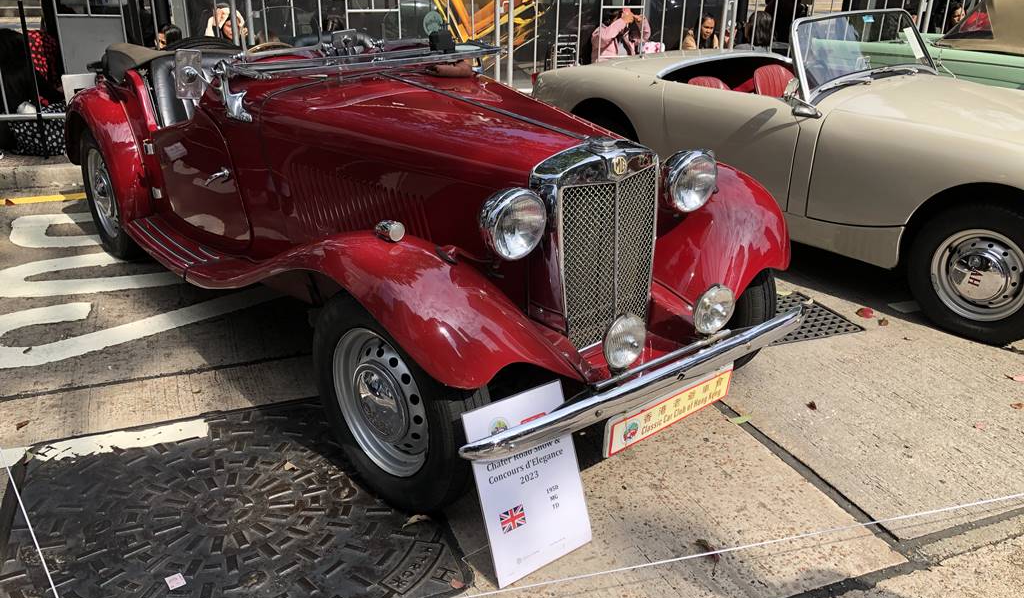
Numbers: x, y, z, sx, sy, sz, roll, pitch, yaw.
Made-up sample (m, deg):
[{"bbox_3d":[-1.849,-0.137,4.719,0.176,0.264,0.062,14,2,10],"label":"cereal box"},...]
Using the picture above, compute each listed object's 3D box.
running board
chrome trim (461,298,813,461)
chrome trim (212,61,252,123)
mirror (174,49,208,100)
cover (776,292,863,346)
[{"bbox_3d":[-1.394,-0.222,3.431,0.220,0.068,0.650,-17,30,-36],"label":"running board"},{"bbox_3d":[0.427,0.200,2.265,1.375,0.080,0.105,-17,30,-36],"label":"chrome trim"},{"bbox_3d":[-0.900,-0.676,2.716,0.090,0.200,0.200,-16,29,-36],"label":"chrome trim"},{"bbox_3d":[-1.053,-0.729,2.688,0.085,0.160,0.045,-6,24,-30],"label":"mirror"},{"bbox_3d":[1.141,0.089,3.533,0.530,0.030,0.441,-7,24,-19],"label":"cover"}]

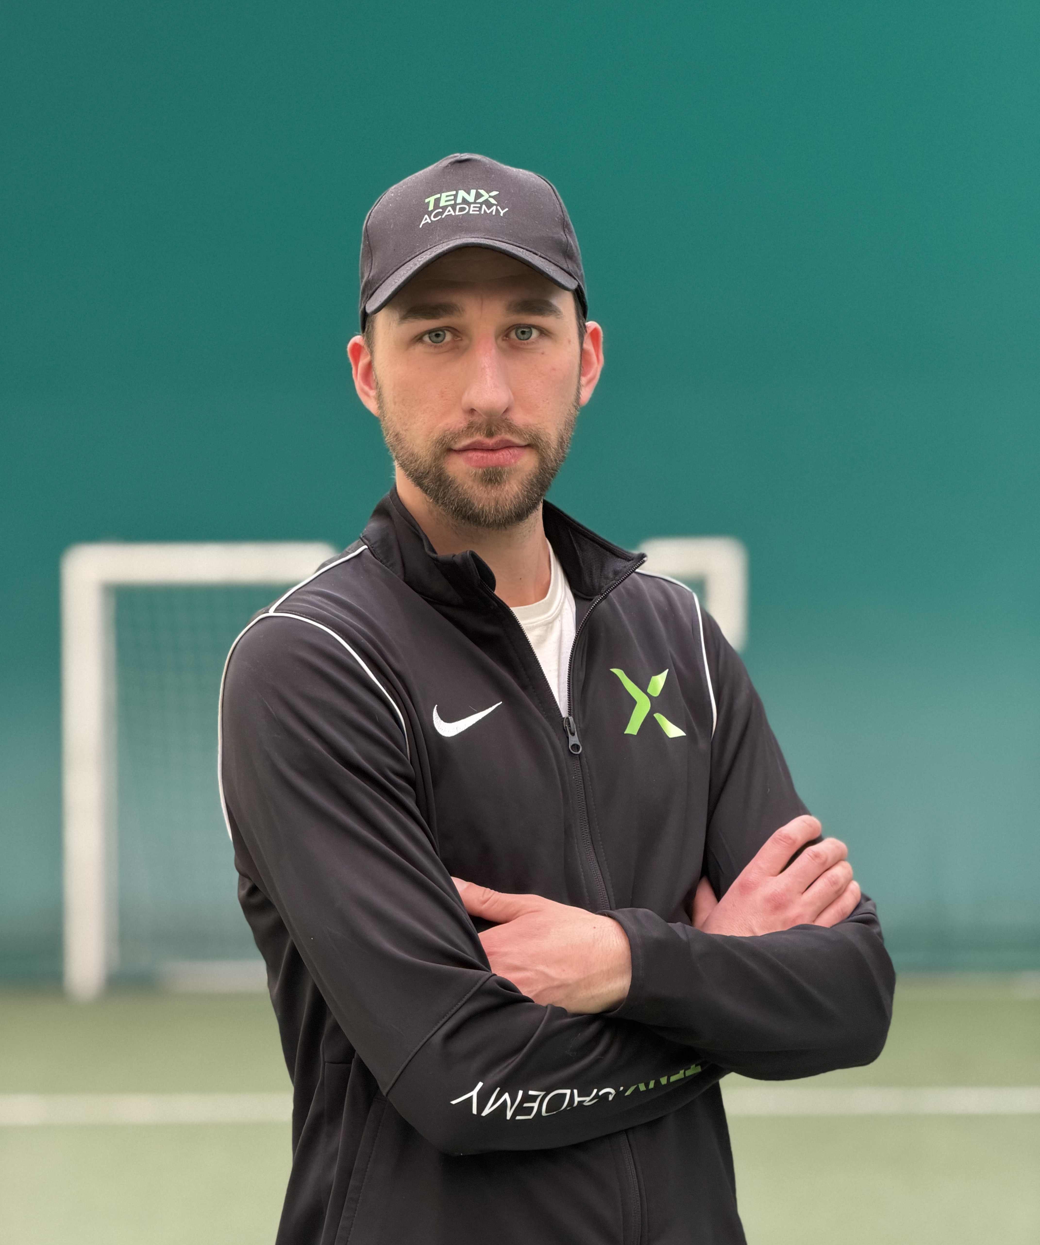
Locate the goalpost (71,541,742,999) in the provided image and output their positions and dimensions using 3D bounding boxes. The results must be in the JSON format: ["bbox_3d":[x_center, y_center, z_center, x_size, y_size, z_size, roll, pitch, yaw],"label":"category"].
[{"bbox_3d":[-0.552,0.707,19.600,3.140,2.070,0.950,-1,-1,0],"label":"goalpost"}]

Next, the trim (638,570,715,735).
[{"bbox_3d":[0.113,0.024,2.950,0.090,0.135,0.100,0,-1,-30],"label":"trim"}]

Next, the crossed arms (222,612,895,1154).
[{"bbox_3d":[0.040,0.173,2.815,0.490,0.370,0.310,0,-1,-30],"label":"crossed arms"}]

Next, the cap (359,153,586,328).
[{"bbox_3d":[-0.034,-0.275,2.885,0.168,0.130,0.265,-3,0,-3],"label":"cap"}]

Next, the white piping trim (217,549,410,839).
[{"bbox_3d":[-0.143,0.051,2.835,0.125,0.205,0.165,0,-1,-30],"label":"white piping trim"}]

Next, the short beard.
[{"bbox_3d":[-0.030,-0.118,2.855,0.145,0.105,0.110,-2,-1,-4],"label":"short beard"}]

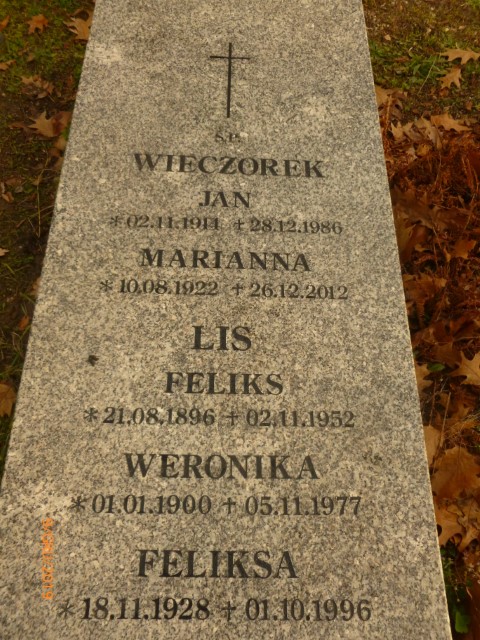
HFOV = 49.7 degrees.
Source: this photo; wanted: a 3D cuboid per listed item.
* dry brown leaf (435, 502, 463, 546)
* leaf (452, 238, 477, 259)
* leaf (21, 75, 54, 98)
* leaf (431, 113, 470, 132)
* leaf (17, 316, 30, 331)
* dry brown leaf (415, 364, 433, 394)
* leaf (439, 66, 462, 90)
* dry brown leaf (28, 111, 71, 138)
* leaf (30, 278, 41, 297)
[{"bbox_3d":[0.468,0.464,1.179,0.085,0.030,0.100,-10,65,-7],"label":"dry brown leaf"},{"bbox_3d":[0.662,-0.209,1.516,0.075,0.030,0.069,2,64,-1],"label":"leaf"},{"bbox_3d":[-0.700,-0.811,1.799,0.102,0.035,0.130,-15,65,-10],"label":"leaf"},{"bbox_3d":[0.709,-0.671,1.756,0.130,0.030,0.088,-5,64,-5],"label":"leaf"},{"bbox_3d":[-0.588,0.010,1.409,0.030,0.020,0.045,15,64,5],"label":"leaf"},{"bbox_3d":[0.469,0.151,1.346,0.070,0.025,0.090,0,64,-2],"label":"dry brown leaf"},{"bbox_3d":[0.772,-0.889,1.901,0.098,0.025,0.135,8,64,2],"label":"leaf"},{"bbox_3d":[-0.643,-0.660,1.731,0.123,0.030,0.125,8,64,2],"label":"dry brown leaf"},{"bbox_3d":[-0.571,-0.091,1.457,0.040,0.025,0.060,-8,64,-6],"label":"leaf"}]

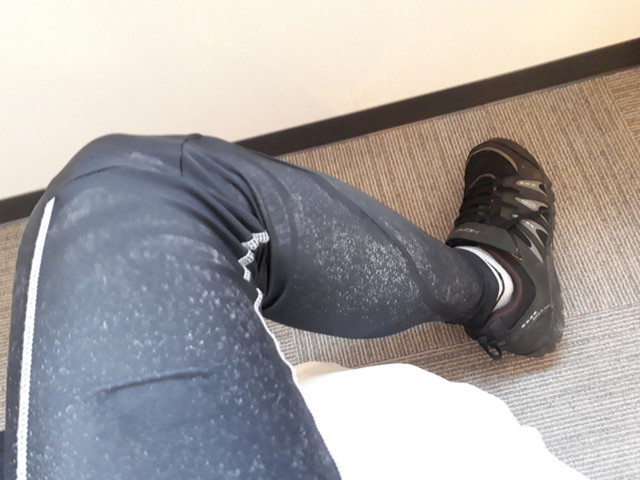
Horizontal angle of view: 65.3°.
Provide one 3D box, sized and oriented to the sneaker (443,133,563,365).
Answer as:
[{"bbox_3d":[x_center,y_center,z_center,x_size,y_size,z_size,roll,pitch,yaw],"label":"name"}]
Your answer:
[{"bbox_3d":[0.219,0.004,0.602,0.110,0.105,0.275,3,79,-29],"label":"sneaker"}]

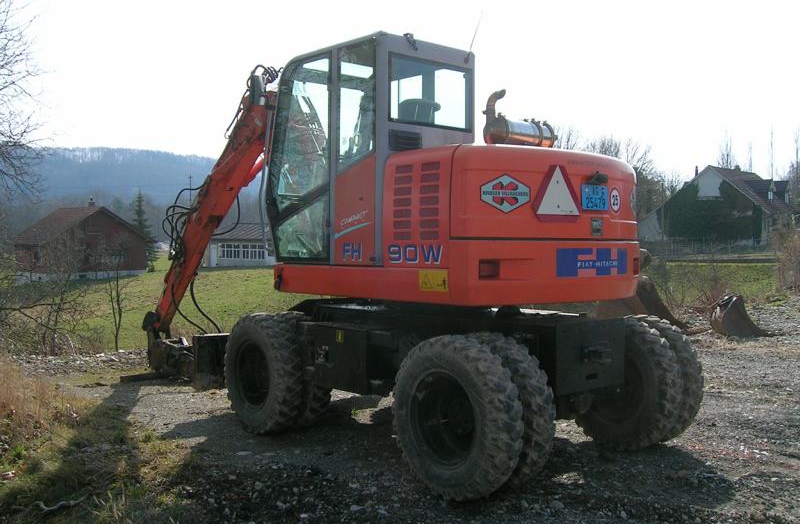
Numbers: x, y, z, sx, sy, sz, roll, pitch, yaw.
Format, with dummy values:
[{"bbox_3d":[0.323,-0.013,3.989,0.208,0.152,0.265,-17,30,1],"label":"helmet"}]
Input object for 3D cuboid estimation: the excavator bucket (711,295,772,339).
[{"bbox_3d":[5.550,0.885,13.200,0.860,0.710,0.650,-1,1,3],"label":"excavator bucket"}]

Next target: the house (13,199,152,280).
[{"bbox_3d":[-31.200,-1.950,79.200,10.000,7.700,10.600,1,2,41],"label":"house"}]

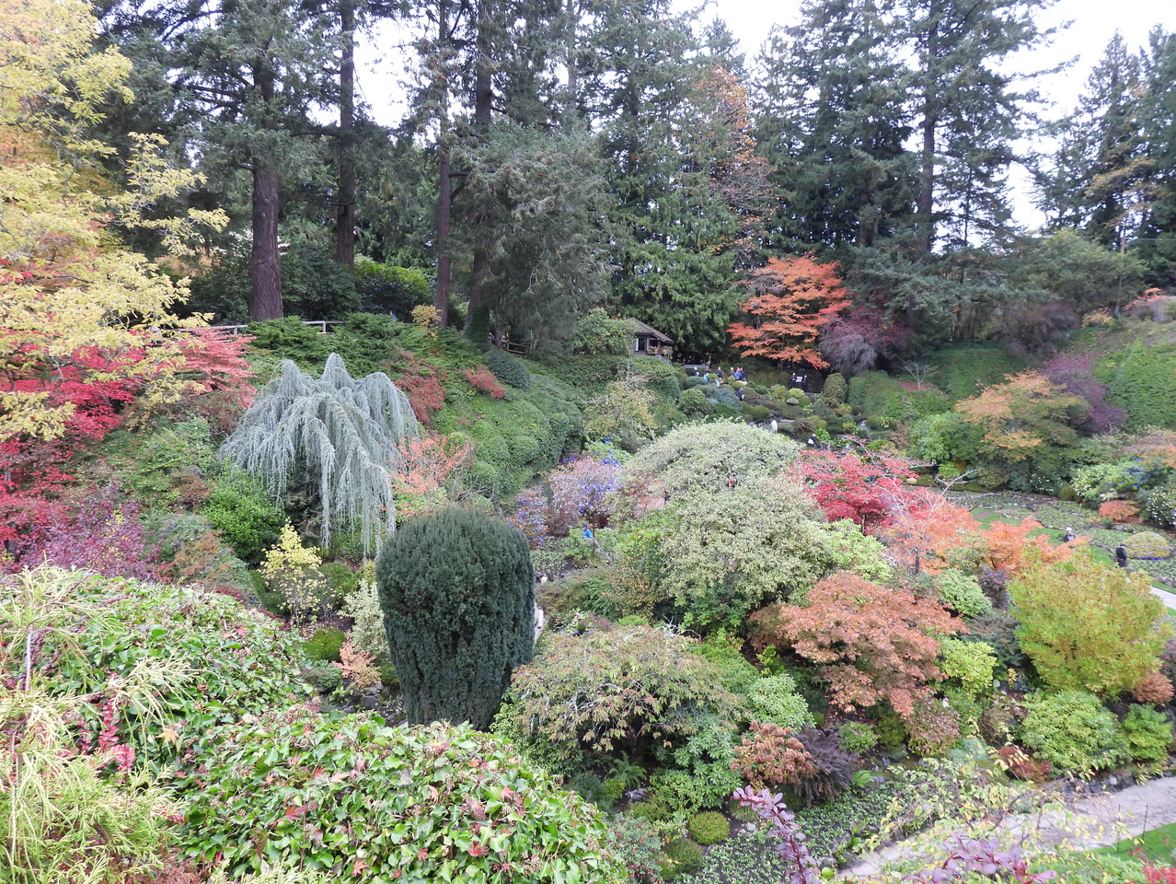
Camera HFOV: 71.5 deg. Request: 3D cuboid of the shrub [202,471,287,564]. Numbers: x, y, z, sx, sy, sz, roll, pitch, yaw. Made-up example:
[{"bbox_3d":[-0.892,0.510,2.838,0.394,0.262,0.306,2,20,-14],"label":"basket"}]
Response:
[{"bbox_3d":[-12.103,2.683,29.000,2.787,3.356,2.648,1,5,0],"label":"shrub"}]

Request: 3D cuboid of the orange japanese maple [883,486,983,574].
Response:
[{"bbox_3d":[16.112,4.201,38.500,4.422,4.314,4.201,1,5,0],"label":"orange japanese maple"}]

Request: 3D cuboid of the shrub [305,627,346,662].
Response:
[{"bbox_3d":[-8.135,6.261,25.200,1.350,0.980,1.300,-1,4,-18],"label":"shrub"}]

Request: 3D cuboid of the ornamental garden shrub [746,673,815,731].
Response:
[{"bbox_3d":[6.531,8.943,27.800,2.400,2.000,2.200,3,8,14],"label":"ornamental garden shrub"}]

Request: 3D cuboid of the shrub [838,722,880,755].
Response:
[{"bbox_3d":[6.730,7.382,20.300,0.962,0.749,0.962,1,5,0],"label":"shrub"}]

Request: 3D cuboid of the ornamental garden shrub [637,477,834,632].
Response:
[{"bbox_3d":[5.392,4.141,30.000,7.000,5.200,6.000,1,4,10],"label":"ornamental garden shrub"}]

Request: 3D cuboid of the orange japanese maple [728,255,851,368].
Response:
[{"bbox_3d":[18.302,-11.632,74.000,11.100,10.600,9.500,3,8,13],"label":"orange japanese maple"}]

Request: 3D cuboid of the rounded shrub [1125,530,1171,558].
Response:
[{"bbox_3d":[30.217,5.577,44.000,2.650,1.300,2.600,3,5,35],"label":"rounded shrub"}]

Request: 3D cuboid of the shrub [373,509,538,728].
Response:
[{"bbox_3d":[-3.103,4.370,19.500,3.653,5.617,3.653,1,5,0],"label":"shrub"}]

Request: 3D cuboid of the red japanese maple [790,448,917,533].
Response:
[{"bbox_3d":[15.657,2.948,48.000,7.400,5.200,6.500,3,8,18],"label":"red japanese maple"}]

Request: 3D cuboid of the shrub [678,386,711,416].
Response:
[{"bbox_3d":[8.532,-3.259,65.000,2.650,2.400,2.550,2,8,7],"label":"shrub"}]

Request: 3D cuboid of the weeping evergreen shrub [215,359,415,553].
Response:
[{"bbox_3d":[-10.053,0.462,31.000,7.033,7.542,6.330,1,5,0],"label":"weeping evergreen shrub"}]

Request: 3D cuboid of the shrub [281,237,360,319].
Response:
[{"bbox_3d":[-16.321,-9.796,50.000,4.706,5.385,4.235,1,5,0],"label":"shrub"}]

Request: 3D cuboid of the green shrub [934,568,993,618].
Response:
[{"bbox_3d":[17.951,7.185,39.000,2.800,2.200,2.600,5,9,25],"label":"green shrub"}]

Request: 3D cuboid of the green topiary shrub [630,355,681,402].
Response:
[{"bbox_3d":[5.300,-4.940,64.000,3.900,3.400,3.500,1,4,5],"label":"green topiary shrub"}]

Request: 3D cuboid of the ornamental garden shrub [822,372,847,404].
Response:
[{"bbox_3d":[21.480,-4.680,71.000,2.250,2.700,2.200,2,4,17],"label":"ornamental garden shrub"}]

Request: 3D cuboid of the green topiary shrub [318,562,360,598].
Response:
[{"bbox_3d":[-9.448,5.257,31.000,1.600,1.300,1.600,-1,4,-17],"label":"green topiary shrub"}]

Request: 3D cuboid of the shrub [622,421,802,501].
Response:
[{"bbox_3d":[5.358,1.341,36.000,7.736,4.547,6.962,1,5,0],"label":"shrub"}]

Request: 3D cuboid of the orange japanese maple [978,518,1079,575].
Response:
[{"bbox_3d":[18.870,4.555,35.000,4.400,2.600,3.800,3,4,29],"label":"orange japanese maple"}]

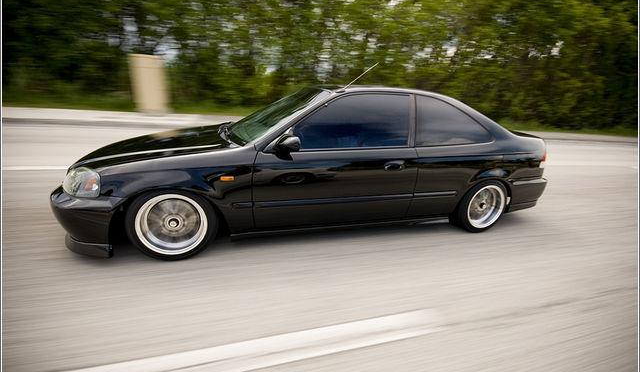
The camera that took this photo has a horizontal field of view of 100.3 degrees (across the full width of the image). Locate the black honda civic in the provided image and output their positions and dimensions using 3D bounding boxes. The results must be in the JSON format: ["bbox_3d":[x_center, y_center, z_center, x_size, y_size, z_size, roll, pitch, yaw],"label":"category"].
[{"bbox_3d":[0.171,-0.357,2.780,4.430,1.310,1.730,-1,17,-17],"label":"black honda civic"}]

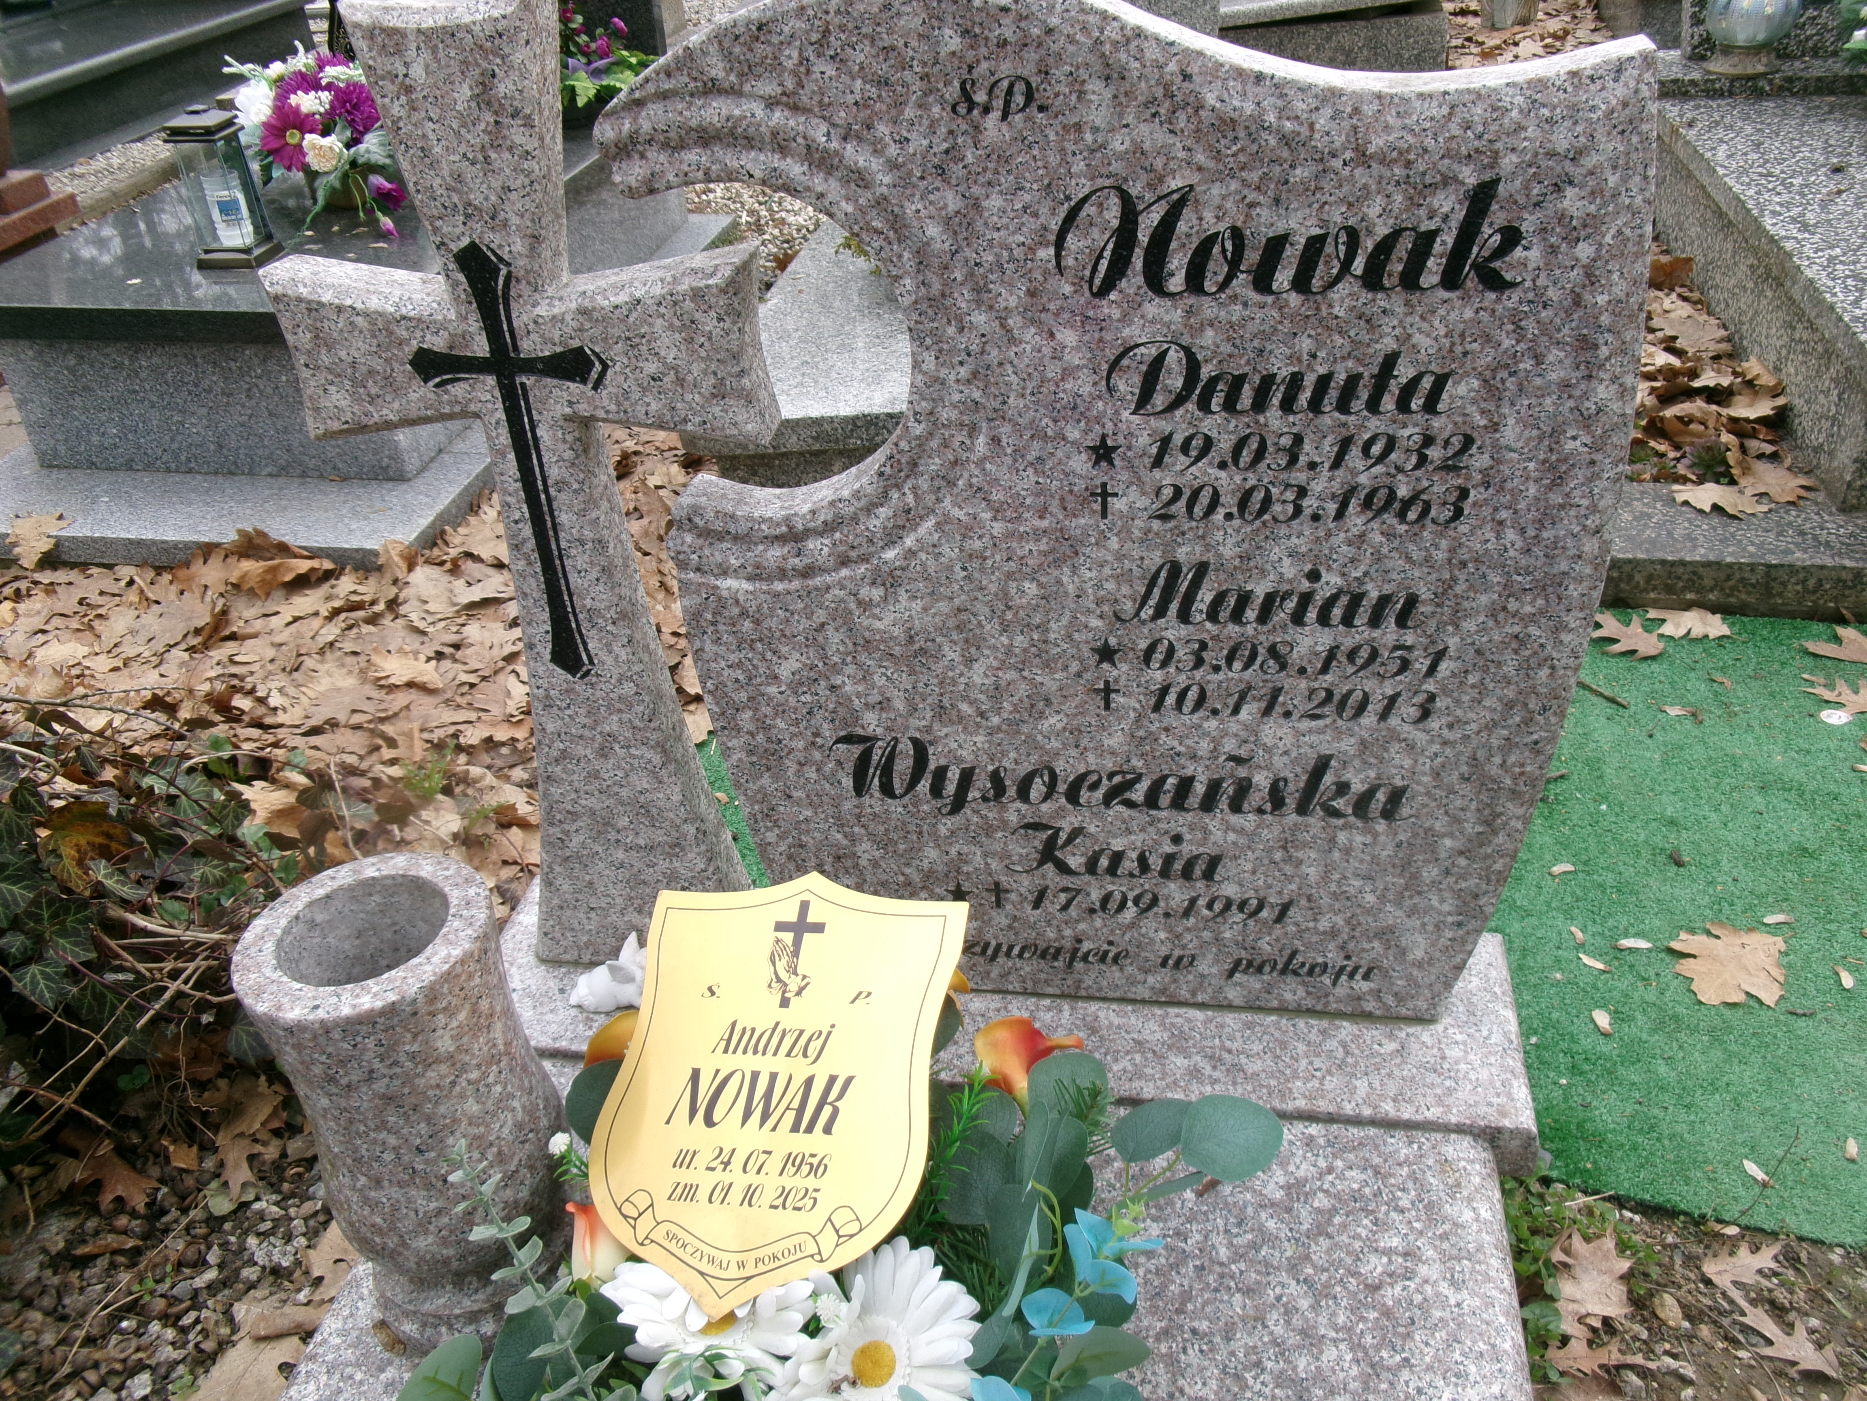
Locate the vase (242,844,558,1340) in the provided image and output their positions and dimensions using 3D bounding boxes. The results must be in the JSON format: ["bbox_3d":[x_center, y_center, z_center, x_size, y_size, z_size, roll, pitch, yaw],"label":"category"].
[{"bbox_3d":[-0.342,0.283,1.028,0.156,0.331,0.156,1,33,11],"label":"vase"}]

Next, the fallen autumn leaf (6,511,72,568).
[{"bbox_3d":[-1.641,-0.290,2.768,0.114,0.030,0.106,3,77,11],"label":"fallen autumn leaf"}]

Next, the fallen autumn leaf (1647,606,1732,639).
[{"bbox_3d":[1.109,-0.114,2.223,0.109,0.025,0.081,3,34,10],"label":"fallen autumn leaf"}]

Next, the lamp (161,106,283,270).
[{"bbox_3d":[-1.317,-0.949,2.783,0.117,0.276,0.108,3,34,11],"label":"lamp"}]

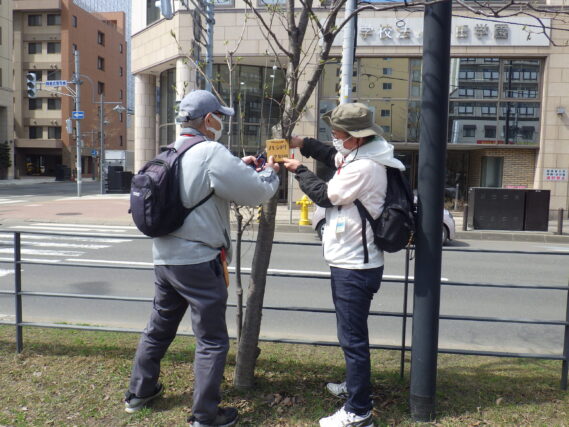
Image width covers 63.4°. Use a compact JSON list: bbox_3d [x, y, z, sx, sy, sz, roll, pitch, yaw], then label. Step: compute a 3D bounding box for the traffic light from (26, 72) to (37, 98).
[{"bbox_3d":[-12.906,-6.520,23.500,0.380,1.250,0.380,1,4,-3],"label":"traffic light"}]

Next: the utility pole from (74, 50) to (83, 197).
[{"bbox_3d":[-10.460,-4.524,23.425,0.210,7.341,0.210,2,4,6],"label":"utility pole"}]

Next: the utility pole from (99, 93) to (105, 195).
[{"bbox_3d":[-10.405,-3.911,26.187,0.140,5.683,0.140,2,4,6],"label":"utility pole"}]

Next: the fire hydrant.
[{"bbox_3d":[0.598,-0.088,13.267,0.490,0.873,0.360,1,4,-3],"label":"fire hydrant"}]

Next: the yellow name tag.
[{"bbox_3d":[-0.037,-0.342,2.530,0.126,0.124,0.015,1,4,0],"label":"yellow name tag"}]

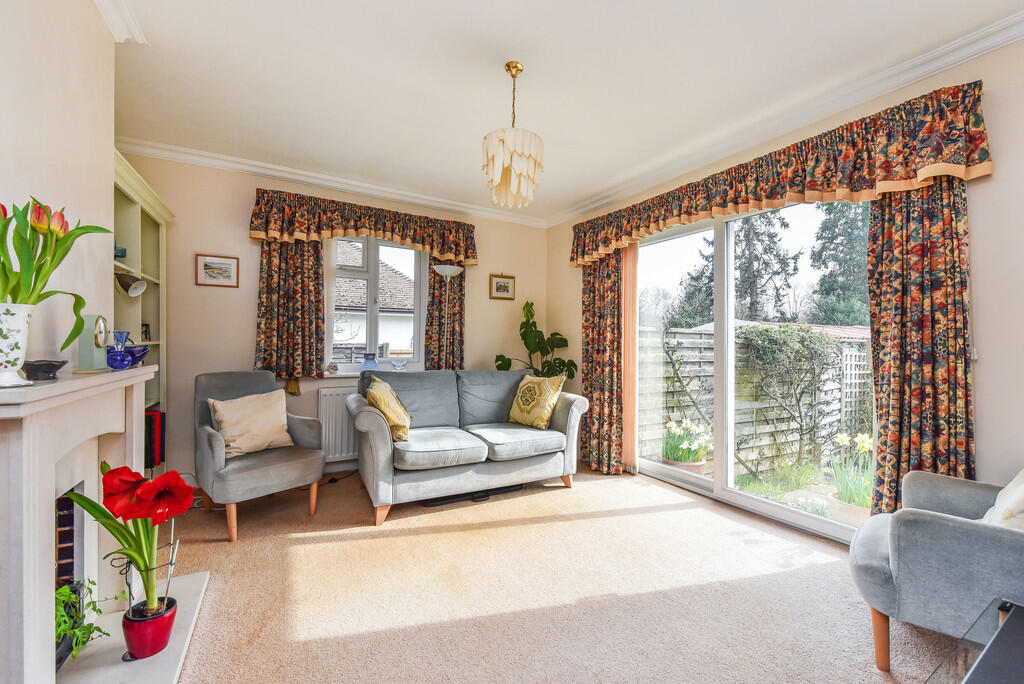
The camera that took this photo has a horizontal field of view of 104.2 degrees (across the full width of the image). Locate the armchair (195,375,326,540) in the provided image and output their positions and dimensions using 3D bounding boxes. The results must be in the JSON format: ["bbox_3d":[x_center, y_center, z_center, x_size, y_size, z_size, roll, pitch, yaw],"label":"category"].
[{"bbox_3d":[-1.615,0.660,2.555,0.690,0.875,0.610,0,0,41],"label":"armchair"}]

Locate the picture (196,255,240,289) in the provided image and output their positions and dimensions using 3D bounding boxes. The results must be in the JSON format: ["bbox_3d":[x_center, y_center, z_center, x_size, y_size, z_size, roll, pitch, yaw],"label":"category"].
[{"bbox_3d":[-2.181,-0.518,2.958,0.261,0.228,0.020,0,0,-32],"label":"picture"}]

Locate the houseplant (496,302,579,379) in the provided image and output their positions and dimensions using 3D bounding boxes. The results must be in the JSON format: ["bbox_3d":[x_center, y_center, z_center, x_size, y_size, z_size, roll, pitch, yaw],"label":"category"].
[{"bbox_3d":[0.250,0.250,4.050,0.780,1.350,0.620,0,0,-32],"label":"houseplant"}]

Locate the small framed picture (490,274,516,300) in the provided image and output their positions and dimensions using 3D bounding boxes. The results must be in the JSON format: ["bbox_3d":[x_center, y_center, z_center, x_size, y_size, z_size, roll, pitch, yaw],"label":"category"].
[{"bbox_3d":[-0.099,-0.580,4.253,0.316,0.261,0.020,0,0,-32],"label":"small framed picture"}]

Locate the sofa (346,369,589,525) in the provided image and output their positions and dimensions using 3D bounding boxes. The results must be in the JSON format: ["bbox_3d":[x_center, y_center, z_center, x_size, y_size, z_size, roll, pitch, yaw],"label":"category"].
[{"bbox_3d":[-0.345,0.665,3.075,1.700,0.870,0.840,0,0,-27],"label":"sofa"}]

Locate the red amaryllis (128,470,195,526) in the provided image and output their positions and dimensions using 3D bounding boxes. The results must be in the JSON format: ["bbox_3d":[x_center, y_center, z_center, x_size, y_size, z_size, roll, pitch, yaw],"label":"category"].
[{"bbox_3d":[-1.173,0.524,1.333,0.143,0.187,0.169,0,0,30],"label":"red amaryllis"}]

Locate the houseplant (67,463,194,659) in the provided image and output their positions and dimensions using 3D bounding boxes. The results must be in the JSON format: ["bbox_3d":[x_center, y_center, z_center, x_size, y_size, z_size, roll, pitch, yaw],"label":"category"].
[{"bbox_3d":[-1.266,0.732,1.339,0.307,0.629,0.256,0,0,-32],"label":"houseplant"}]

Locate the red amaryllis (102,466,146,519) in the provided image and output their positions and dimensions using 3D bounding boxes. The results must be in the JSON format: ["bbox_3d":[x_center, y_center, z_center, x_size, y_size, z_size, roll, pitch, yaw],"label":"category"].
[{"bbox_3d":[-1.292,0.507,1.336,0.138,0.182,0.153,0,0,-23],"label":"red amaryllis"}]

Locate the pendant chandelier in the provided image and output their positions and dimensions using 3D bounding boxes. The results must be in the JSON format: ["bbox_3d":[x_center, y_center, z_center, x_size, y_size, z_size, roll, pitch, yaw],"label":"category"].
[{"bbox_3d":[0.005,-1.018,1.965,0.295,0.700,0.295,0,0,0],"label":"pendant chandelier"}]

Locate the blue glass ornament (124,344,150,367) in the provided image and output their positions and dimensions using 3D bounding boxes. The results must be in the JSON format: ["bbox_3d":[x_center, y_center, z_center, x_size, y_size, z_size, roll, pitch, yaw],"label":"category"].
[{"bbox_3d":[-1.508,0.054,1.580,0.120,0.088,0.120,0,0,-31],"label":"blue glass ornament"}]

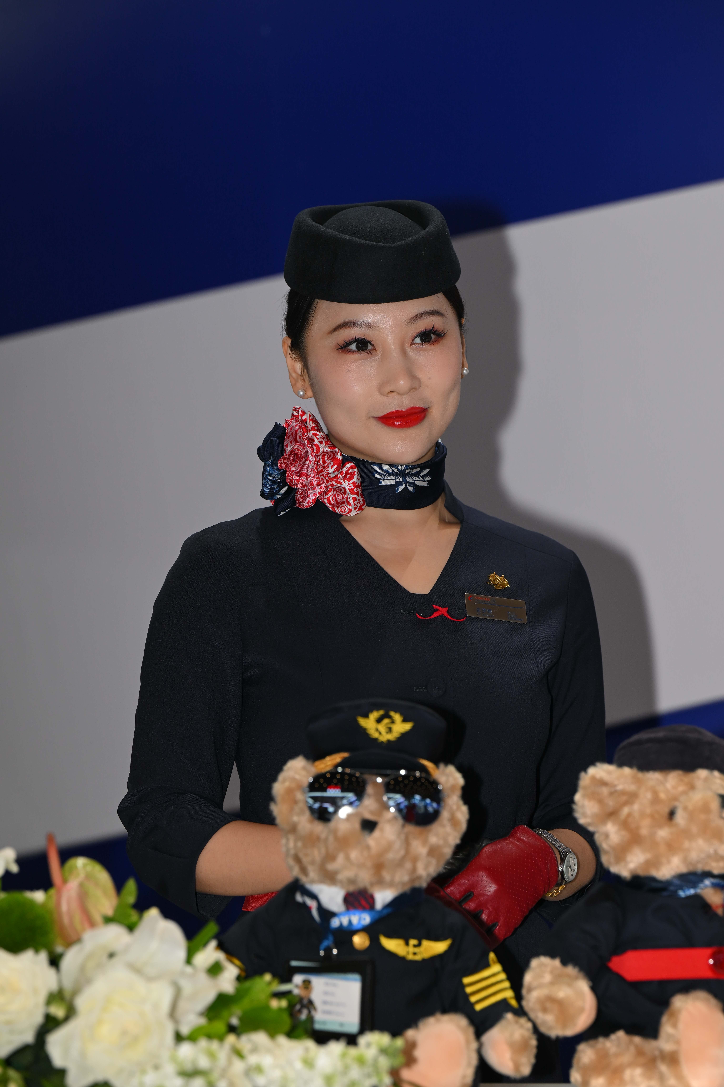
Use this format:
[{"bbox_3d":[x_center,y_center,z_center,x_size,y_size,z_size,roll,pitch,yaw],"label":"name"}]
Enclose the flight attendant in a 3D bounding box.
[{"bbox_3d":[0.010,0.560,4.380,0.460,1.740,0.350,-1,3,-24],"label":"flight attendant"}]

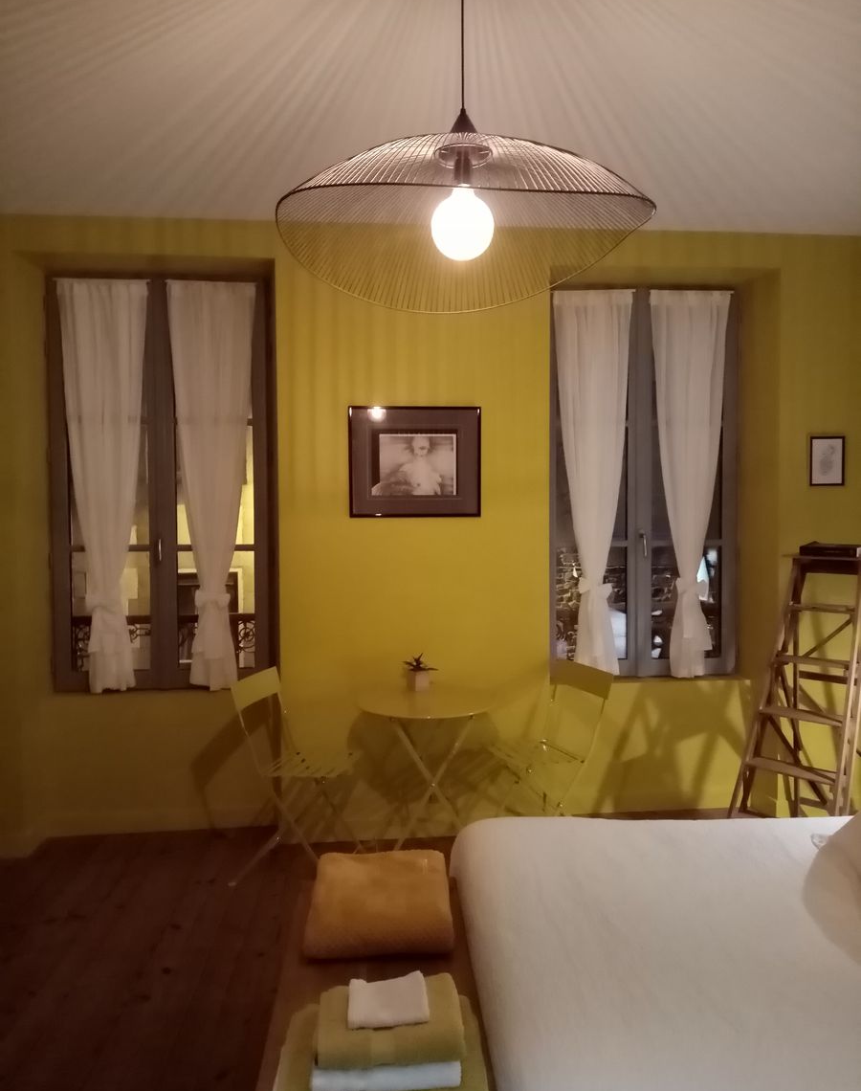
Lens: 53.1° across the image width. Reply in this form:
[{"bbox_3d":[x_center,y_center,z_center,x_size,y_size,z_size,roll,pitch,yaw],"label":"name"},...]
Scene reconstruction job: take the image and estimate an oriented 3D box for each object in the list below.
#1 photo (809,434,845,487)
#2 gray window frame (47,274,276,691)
[{"bbox_3d":[1.900,-0.405,4.141,0.179,0.245,0.020,-1,2,-6],"label":"photo"},{"bbox_3d":[-1.303,-0.301,4.196,1.046,1.987,0.080,-1,2,-6],"label":"gray window frame"}]

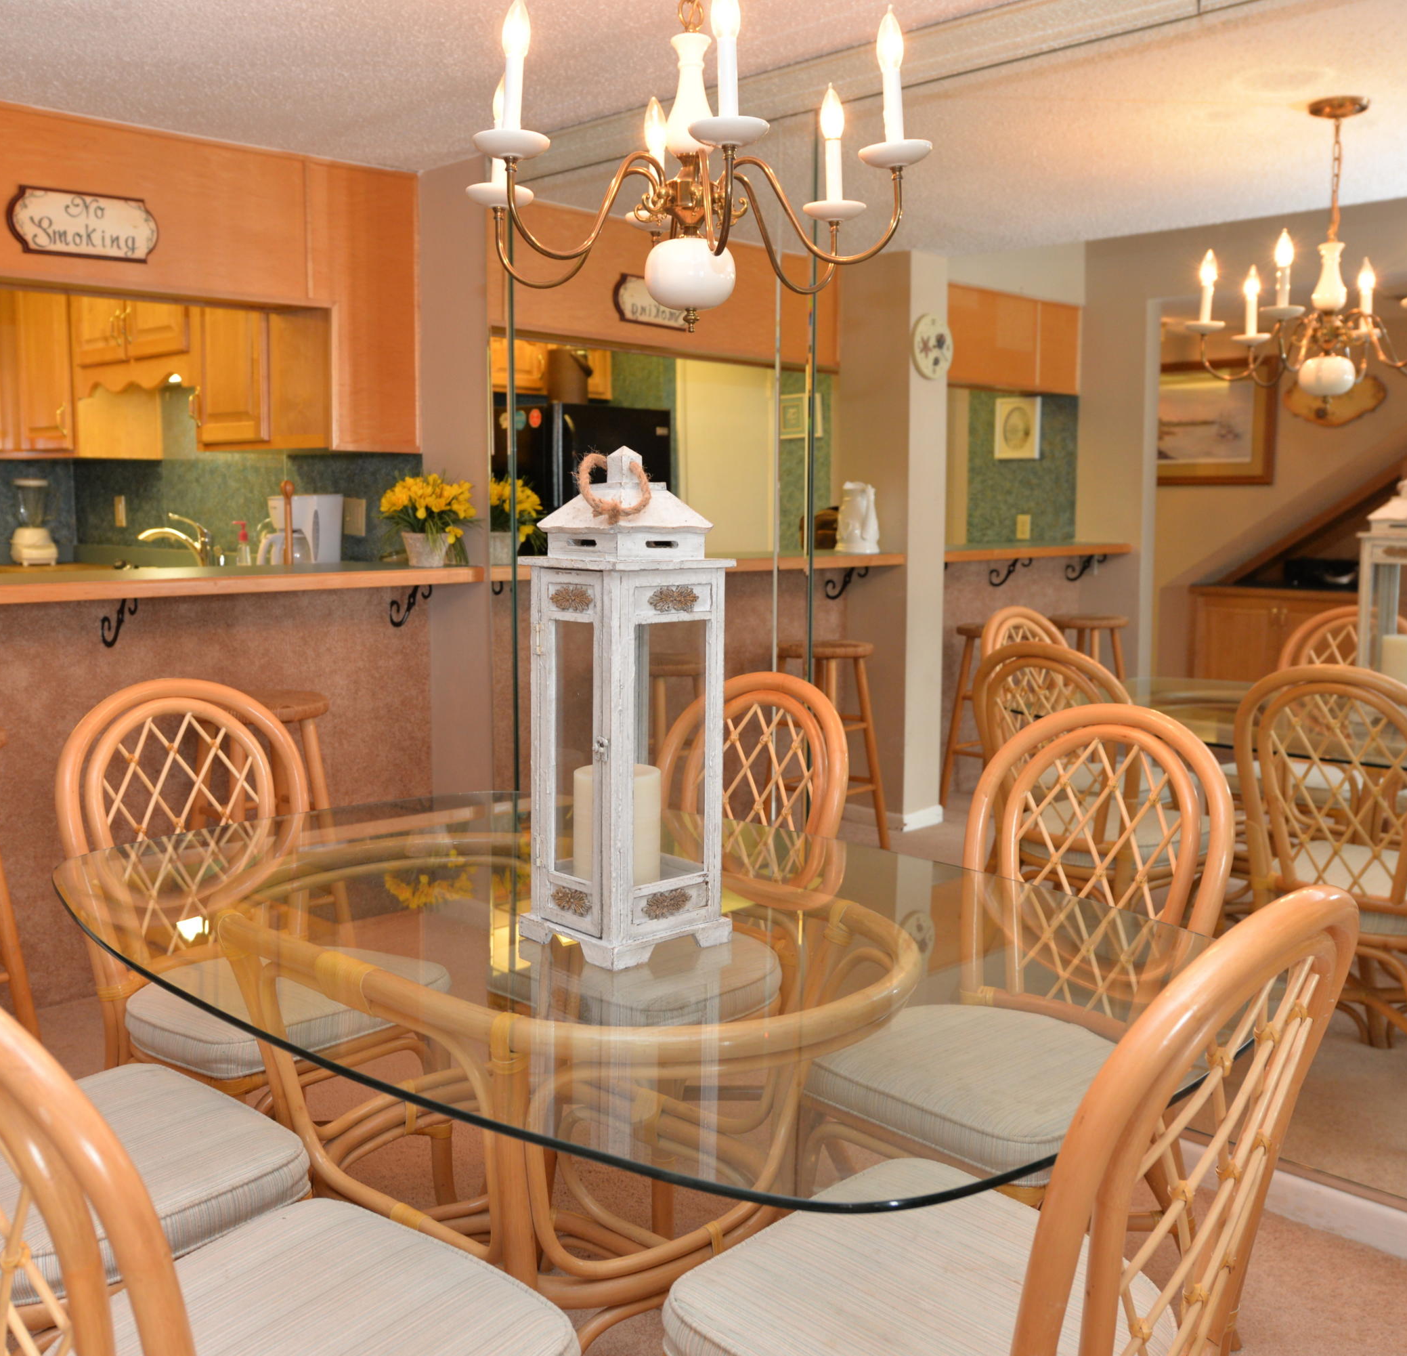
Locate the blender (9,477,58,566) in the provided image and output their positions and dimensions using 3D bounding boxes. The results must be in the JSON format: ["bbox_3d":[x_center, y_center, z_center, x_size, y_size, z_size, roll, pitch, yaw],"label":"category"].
[{"bbox_3d":[-2.841,-0.663,5.746,0.173,0.366,0.188,-7,10,-44],"label":"blender"}]

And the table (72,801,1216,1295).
[{"bbox_3d":[-0.142,0.675,1.822,1.047,0.753,1.610,-7,10,-44],"label":"table"}]

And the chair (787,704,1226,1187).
[{"bbox_3d":[0.480,0.539,2.020,0.494,0.973,0.603,6,10,41],"label":"chair"}]

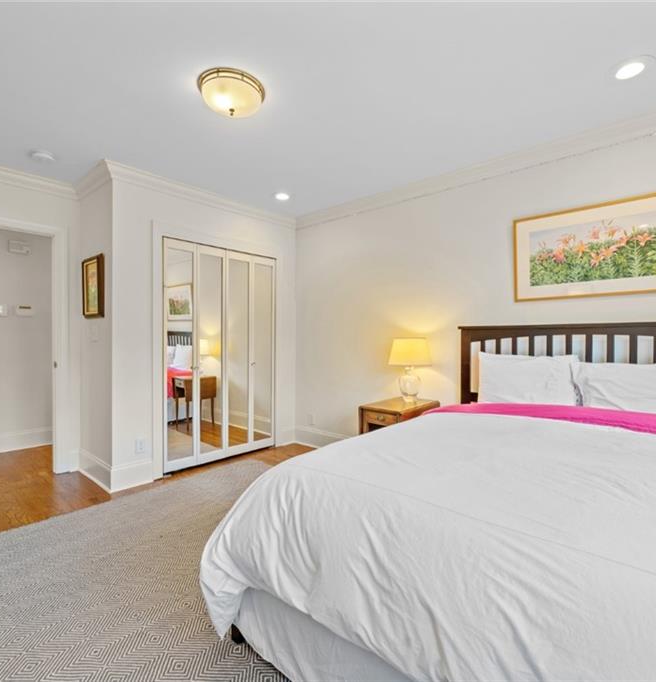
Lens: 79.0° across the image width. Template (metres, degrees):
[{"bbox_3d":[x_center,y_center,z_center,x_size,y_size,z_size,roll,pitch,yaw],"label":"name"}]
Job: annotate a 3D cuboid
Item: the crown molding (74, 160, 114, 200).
[{"bbox_3d":[-1.897,-1.259,3.180,0.860,0.087,0.090,0,0,42],"label":"crown molding"}]

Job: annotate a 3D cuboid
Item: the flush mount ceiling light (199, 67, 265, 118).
[{"bbox_3d":[-0.494,-1.231,2.048,0.340,0.138,0.340,0,0,0],"label":"flush mount ceiling light"}]

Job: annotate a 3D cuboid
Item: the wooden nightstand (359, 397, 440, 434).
[{"bbox_3d":[0.574,0.808,3.026,0.390,0.655,0.600,0,0,42],"label":"wooden nightstand"}]

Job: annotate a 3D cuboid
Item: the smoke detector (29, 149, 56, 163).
[{"bbox_3d":[-1.979,-1.280,2.762,0.148,0.040,0.148,0,0,42],"label":"smoke detector"}]

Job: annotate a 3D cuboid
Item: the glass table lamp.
[{"bbox_3d":[0.638,0.228,3.074,0.320,0.505,0.320,0,0,0],"label":"glass table lamp"}]

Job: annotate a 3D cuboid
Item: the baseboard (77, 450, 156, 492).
[{"bbox_3d":[-1.796,1.041,3.355,0.760,0.194,0.325,0,0,42],"label":"baseboard"}]

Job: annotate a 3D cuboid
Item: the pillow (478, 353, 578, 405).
[{"bbox_3d":[1.312,0.305,2.658,0.610,0.420,0.160,0,-14,42],"label":"pillow"}]

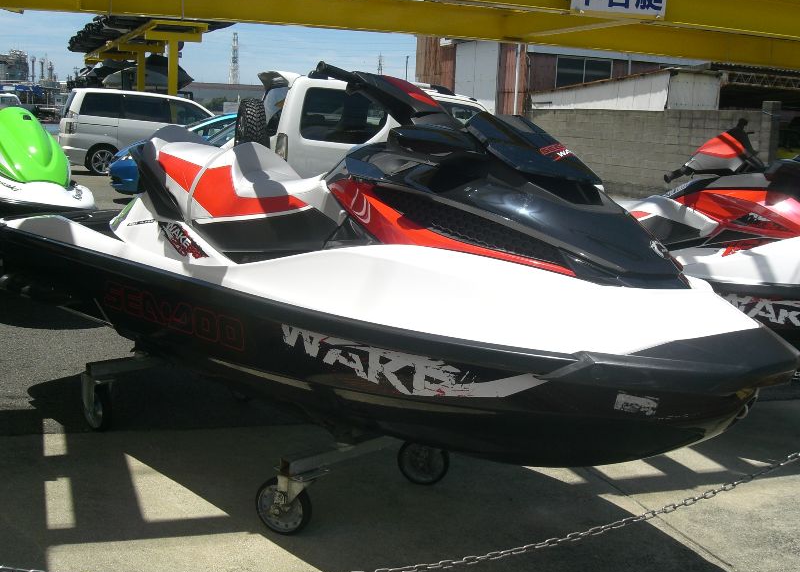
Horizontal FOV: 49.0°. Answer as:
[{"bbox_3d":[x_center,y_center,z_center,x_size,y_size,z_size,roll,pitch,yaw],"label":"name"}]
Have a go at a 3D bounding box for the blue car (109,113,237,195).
[{"bbox_3d":[-2.745,-2.166,14.794,4.150,1.490,1.700,-1,11,-17],"label":"blue car"}]

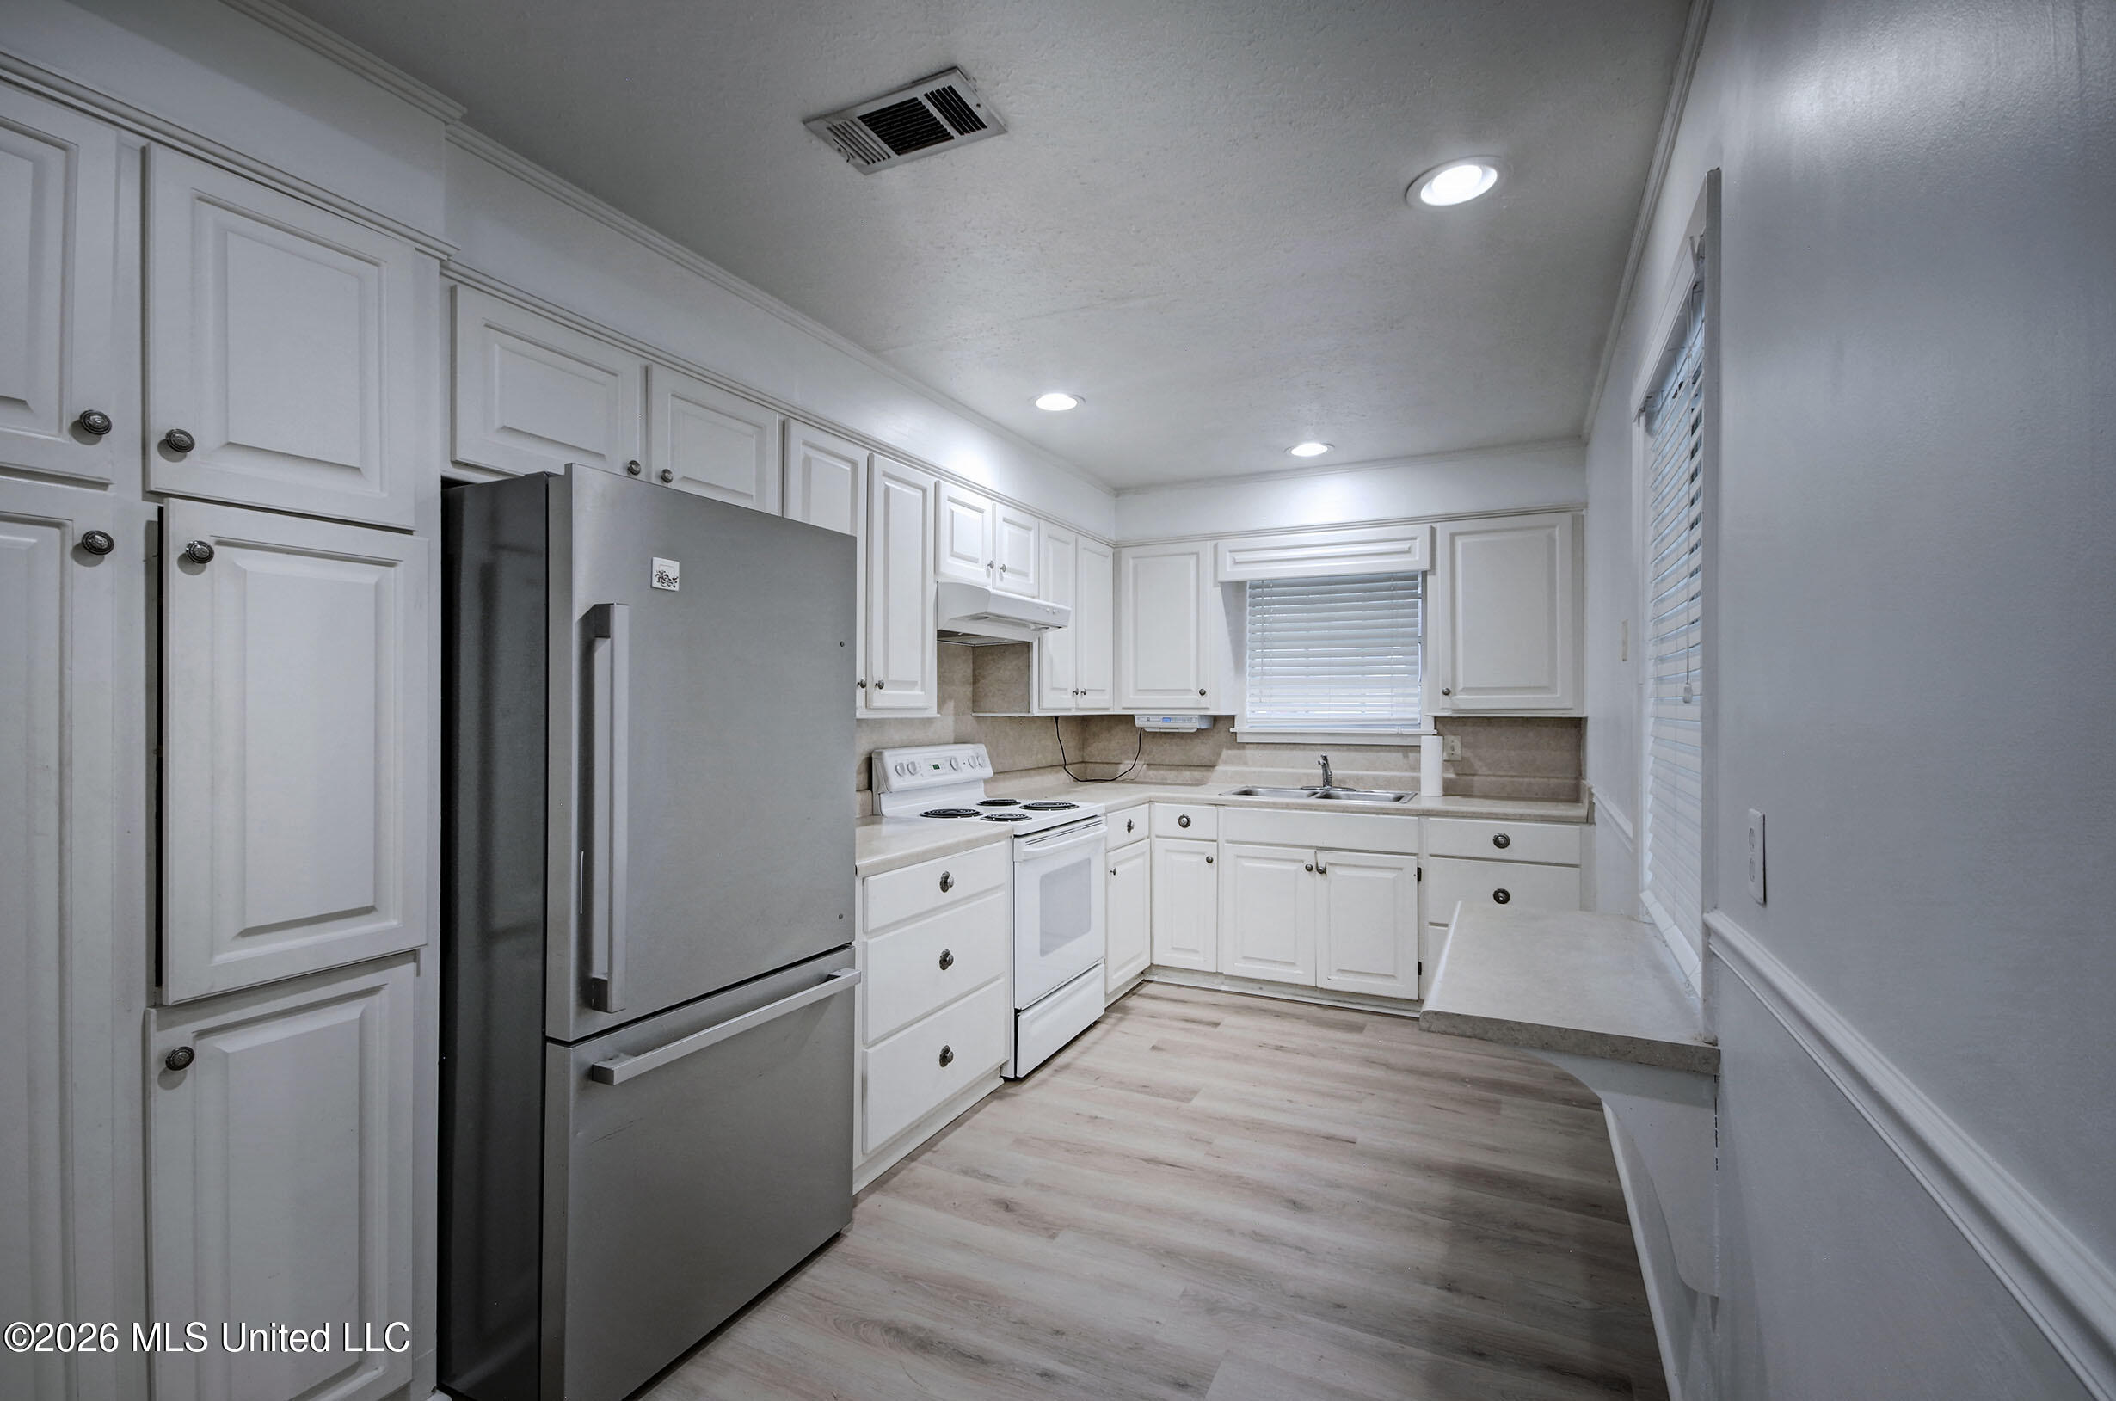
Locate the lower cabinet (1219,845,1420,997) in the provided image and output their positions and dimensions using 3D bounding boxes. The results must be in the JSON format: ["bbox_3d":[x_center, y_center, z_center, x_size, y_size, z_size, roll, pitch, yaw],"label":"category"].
[{"bbox_3d":[1.267,0.948,4.147,0.867,0.650,0.578,0,-1,27],"label":"lower cabinet"}]

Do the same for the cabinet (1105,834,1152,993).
[{"bbox_3d":[0.098,0.984,4.190,0.515,0.631,0.544,0,-1,27],"label":"cabinet"}]

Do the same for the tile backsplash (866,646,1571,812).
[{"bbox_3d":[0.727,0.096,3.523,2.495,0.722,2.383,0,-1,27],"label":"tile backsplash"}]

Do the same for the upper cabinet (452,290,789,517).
[{"bbox_3d":[-1.123,-0.629,2.162,0.325,0.384,0.894,0,-1,27],"label":"upper cabinet"}]

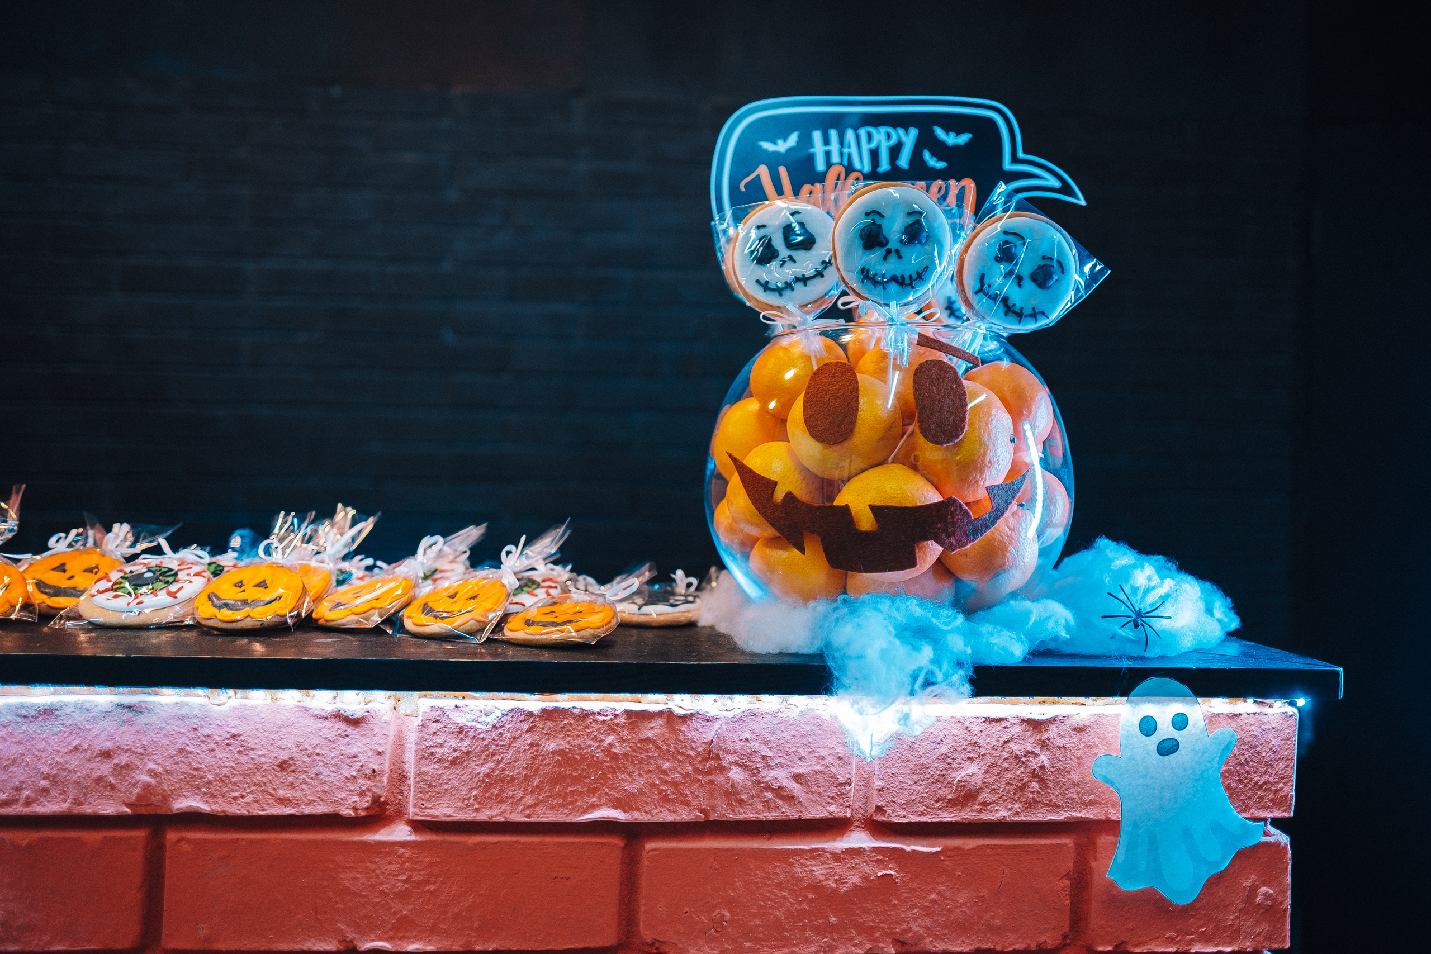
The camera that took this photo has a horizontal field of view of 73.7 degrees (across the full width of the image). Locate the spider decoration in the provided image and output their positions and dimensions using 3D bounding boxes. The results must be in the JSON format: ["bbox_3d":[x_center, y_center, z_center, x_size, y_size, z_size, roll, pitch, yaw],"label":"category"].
[{"bbox_3d":[0.254,0.085,0.575,0.041,0.042,0.011,6,-35,7],"label":"spider decoration"}]

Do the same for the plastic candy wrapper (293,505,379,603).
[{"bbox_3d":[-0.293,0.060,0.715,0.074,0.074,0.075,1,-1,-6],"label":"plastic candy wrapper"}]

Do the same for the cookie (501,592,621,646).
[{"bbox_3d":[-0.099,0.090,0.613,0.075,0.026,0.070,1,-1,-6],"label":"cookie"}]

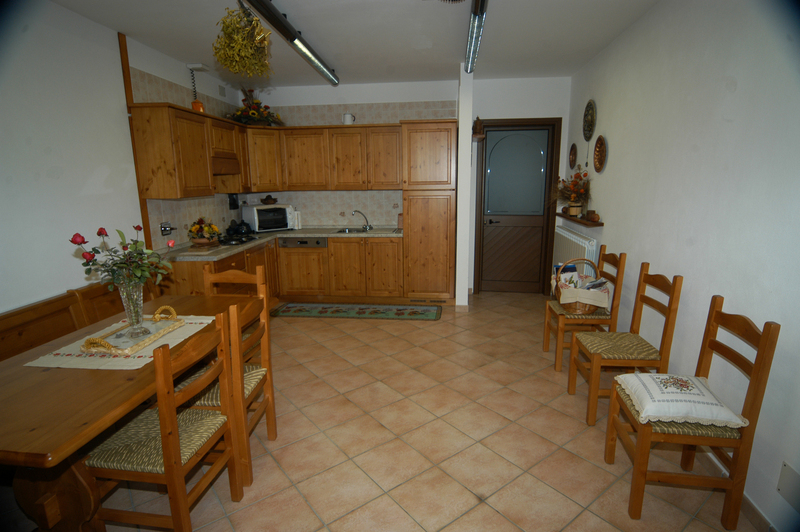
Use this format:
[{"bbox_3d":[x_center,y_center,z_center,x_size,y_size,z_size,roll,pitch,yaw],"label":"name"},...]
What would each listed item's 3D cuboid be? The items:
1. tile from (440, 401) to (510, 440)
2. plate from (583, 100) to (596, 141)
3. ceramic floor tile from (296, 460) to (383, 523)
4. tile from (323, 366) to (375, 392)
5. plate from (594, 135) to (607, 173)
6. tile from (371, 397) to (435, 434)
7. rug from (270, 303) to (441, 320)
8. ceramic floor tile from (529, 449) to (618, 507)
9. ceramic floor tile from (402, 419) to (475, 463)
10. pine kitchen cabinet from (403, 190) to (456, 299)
[{"bbox_3d":[0.451,0.919,2.370,0.300,0.010,0.300,-9,13,-37],"label":"tile"},{"bbox_3d":[1.824,-1.404,3.854,0.030,0.380,0.370,1,11,9],"label":"plate"},{"bbox_3d":[-0.273,1.025,1.830,0.300,0.010,0.300,-9,13,-37],"label":"ceramic floor tile"},{"bbox_3d":[-0.363,0.827,2.897,0.300,0.010,0.300,-9,13,-37],"label":"tile"},{"bbox_3d":[1.817,-1.015,3.623,0.050,0.330,0.330,1,11,8],"label":"plate"},{"bbox_3d":[0.016,0.965,2.576,0.326,0.010,0.326,-9,13,-37],"label":"tile"},{"bbox_3d":[-0.479,0.508,4.552,1.860,0.012,0.520,1,11,6],"label":"rug"},{"bbox_3d":[0.824,1.002,1.909,0.300,0.010,0.300,-9,13,-37],"label":"ceramic floor tile"},{"bbox_3d":[0.208,0.961,2.209,0.303,0.010,0.303,-9,14,-37],"label":"ceramic floor tile"},{"bbox_3d":[0.333,-0.237,4.598,0.599,1.241,0.022,1,11,7],"label":"pine kitchen cabinet"}]

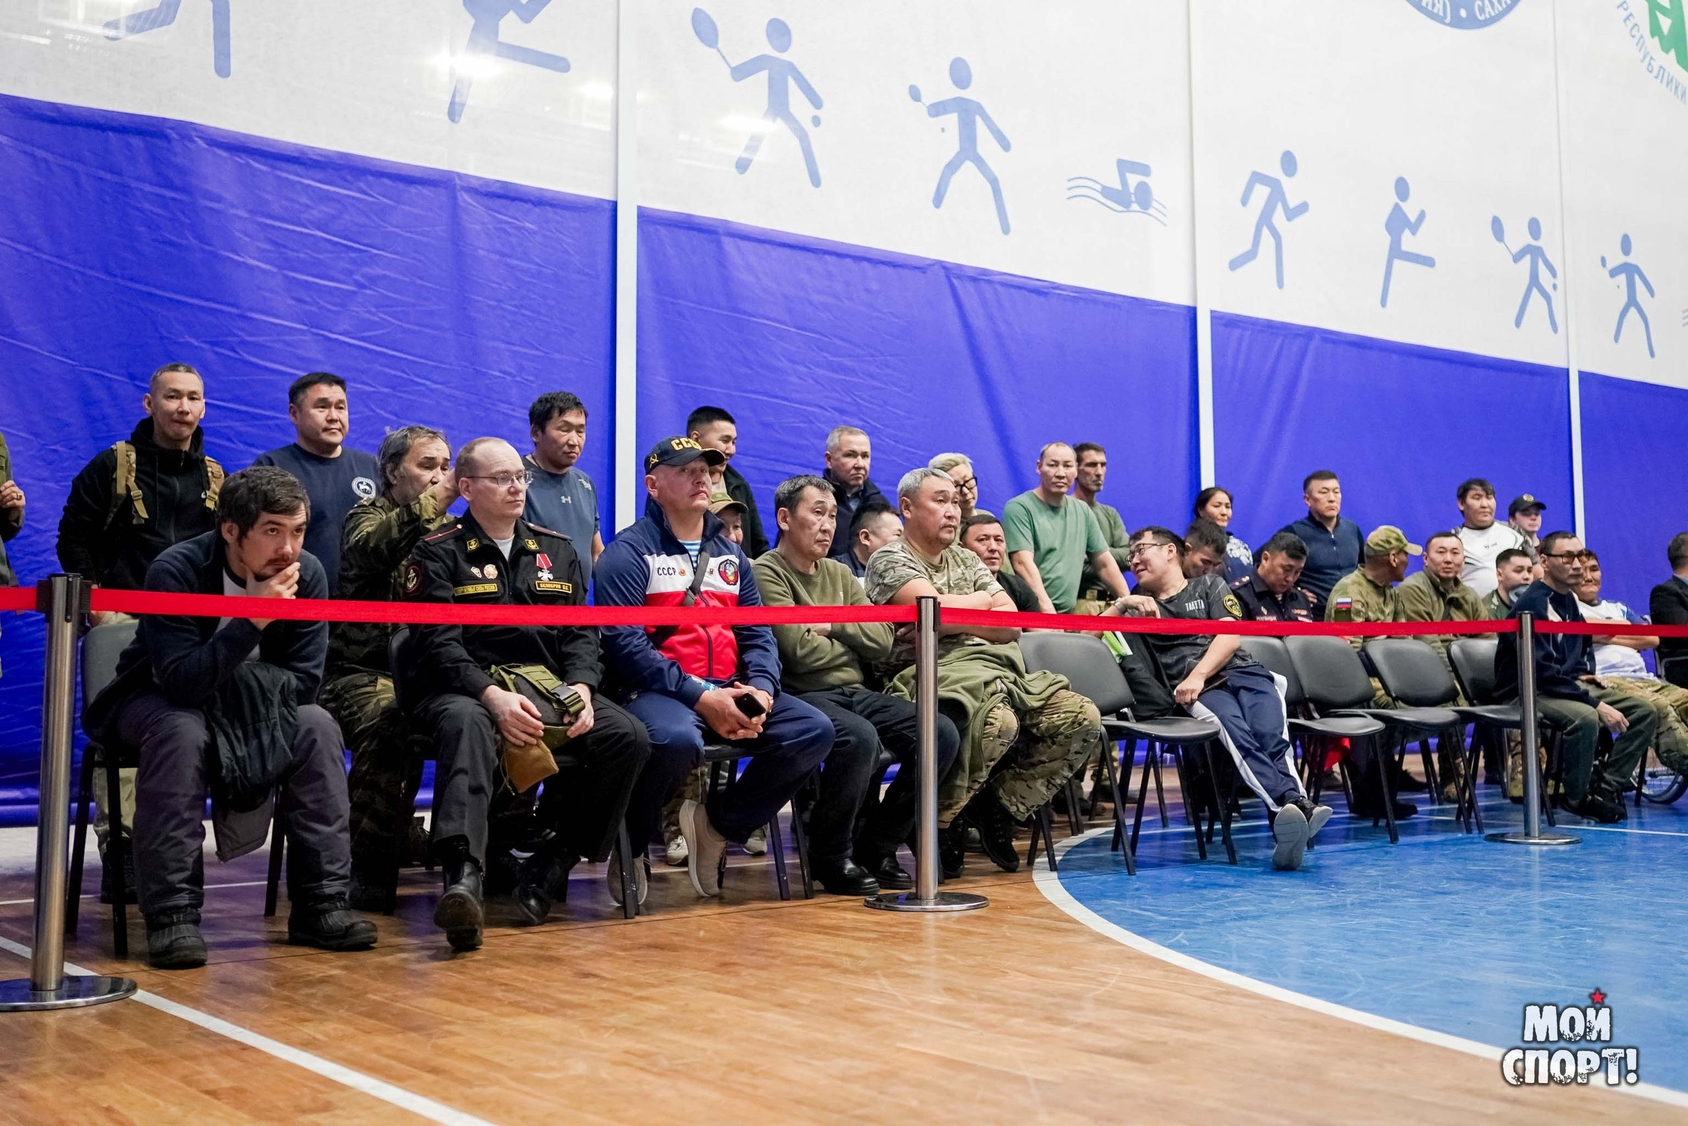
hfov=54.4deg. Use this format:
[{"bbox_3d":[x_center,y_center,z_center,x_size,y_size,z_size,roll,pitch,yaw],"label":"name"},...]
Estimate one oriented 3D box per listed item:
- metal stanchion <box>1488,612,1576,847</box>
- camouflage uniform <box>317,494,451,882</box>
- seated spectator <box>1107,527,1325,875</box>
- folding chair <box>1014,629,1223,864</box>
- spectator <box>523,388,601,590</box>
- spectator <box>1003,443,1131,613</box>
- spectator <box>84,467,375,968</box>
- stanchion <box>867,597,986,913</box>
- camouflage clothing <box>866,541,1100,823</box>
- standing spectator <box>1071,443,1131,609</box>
[{"bbox_3d":[2.781,0.661,6.669,0.355,0.905,0.355,2,-5,-33],"label":"metal stanchion"},{"bbox_3d":[-1.438,0.346,5.149,0.580,1.170,0.720,2,-5,-34],"label":"camouflage uniform"},{"bbox_3d":[1.363,0.465,6.052,0.760,1.230,0.950,1,-4,-24],"label":"seated spectator"},{"bbox_3d":[1.014,0.660,5.858,0.520,0.820,0.570,2,-5,-36],"label":"folding chair"},{"bbox_3d":[-1.087,0.224,6.235,0.520,1.750,0.330,2,-5,-34],"label":"spectator"},{"bbox_3d":[1.021,0.312,7.650,0.560,1.740,0.480,1,-4,-20],"label":"spectator"},{"bbox_3d":[-1.576,0.361,4.220,0.580,1.220,0.820,2,-5,-33],"label":"spectator"},{"bbox_3d":[0.244,0.557,4.919,0.355,0.905,0.355,0,-4,0],"label":"stanchion"},{"bbox_3d":[0.481,0.393,5.660,0.600,0.980,0.700,3,-5,-38],"label":"camouflage clothing"},{"bbox_3d":[1.162,0.313,7.709,0.520,1.750,0.340,2,-4,-28],"label":"standing spectator"}]

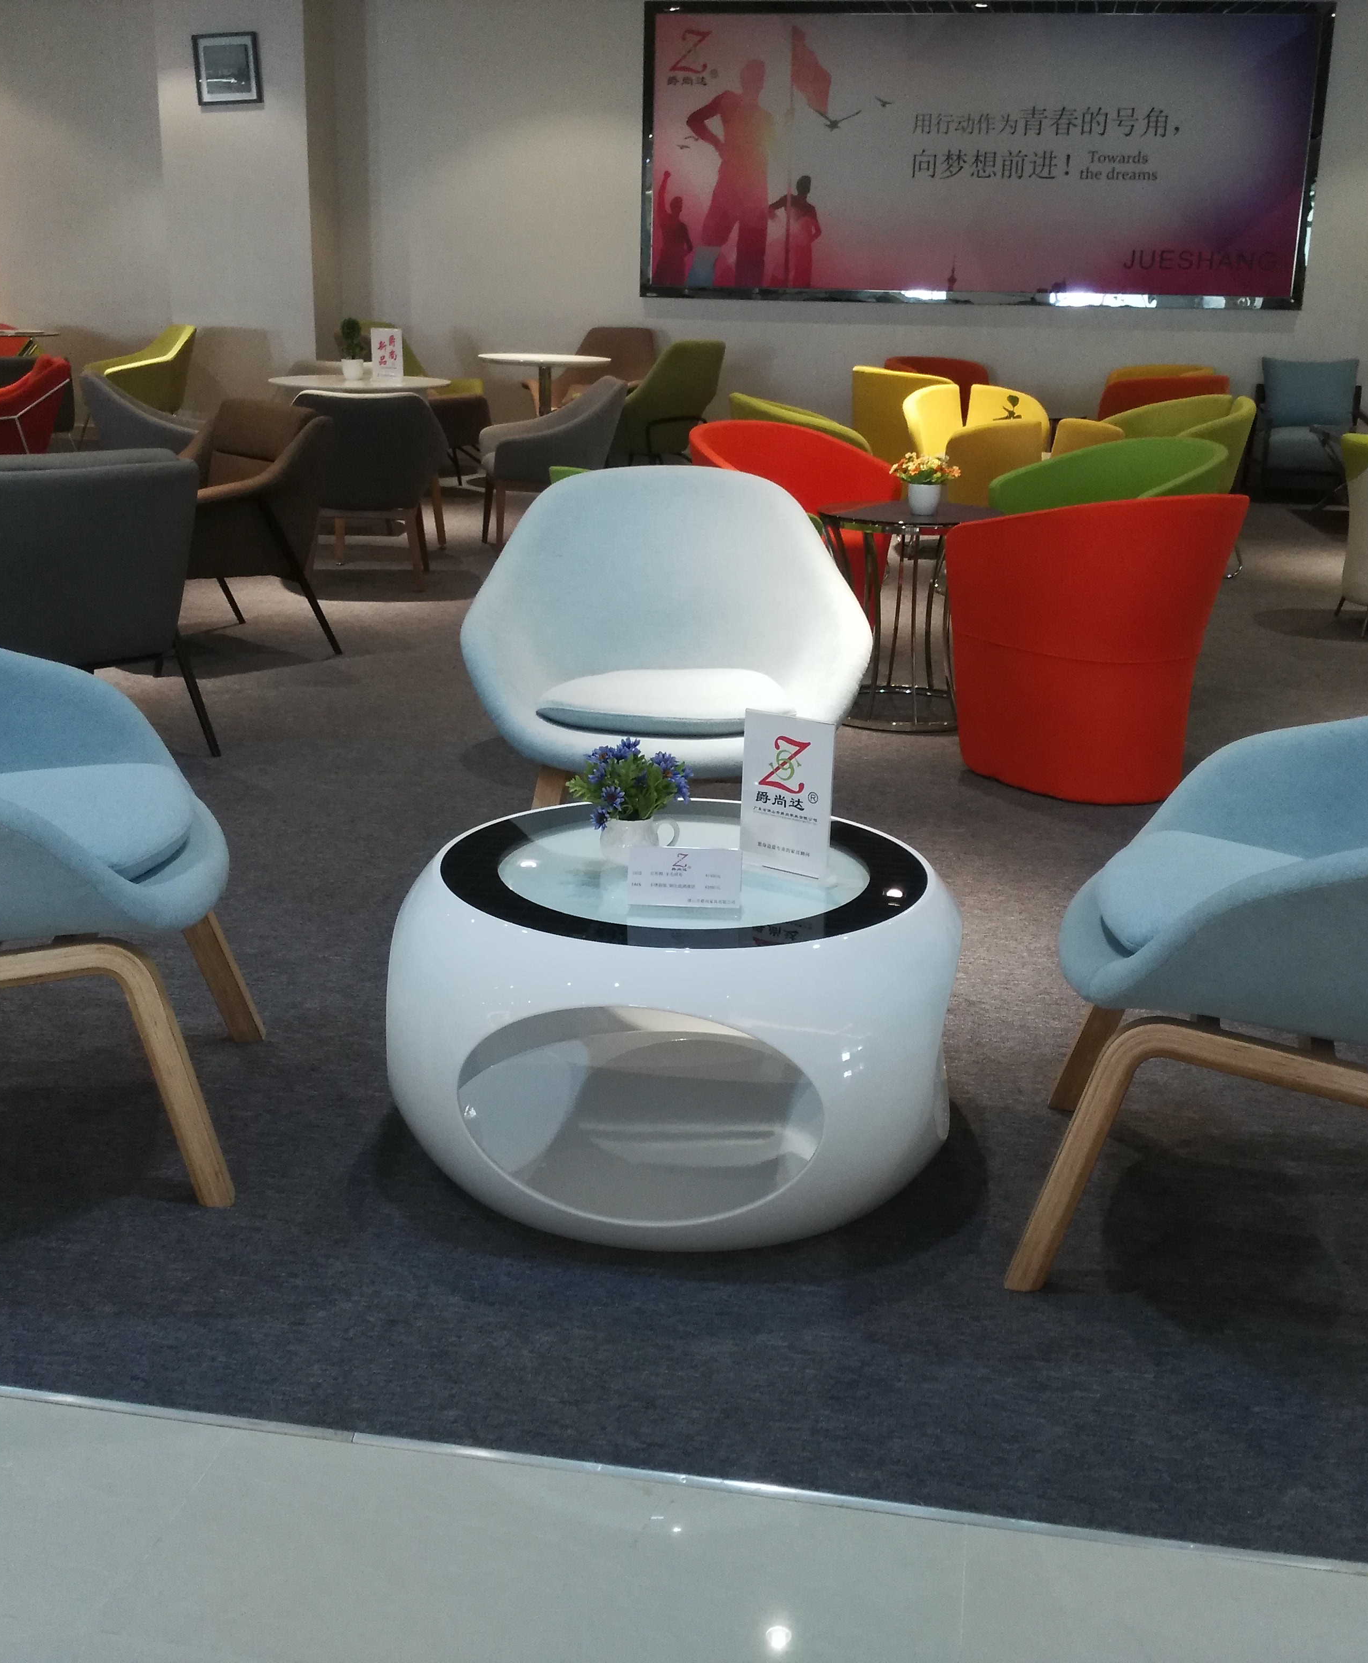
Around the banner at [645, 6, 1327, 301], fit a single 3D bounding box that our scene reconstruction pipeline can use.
[{"bbox_3d":[1.883,-4.420,11.736,4.400,1.870,0.100,4,17,9],"label":"banner"}]

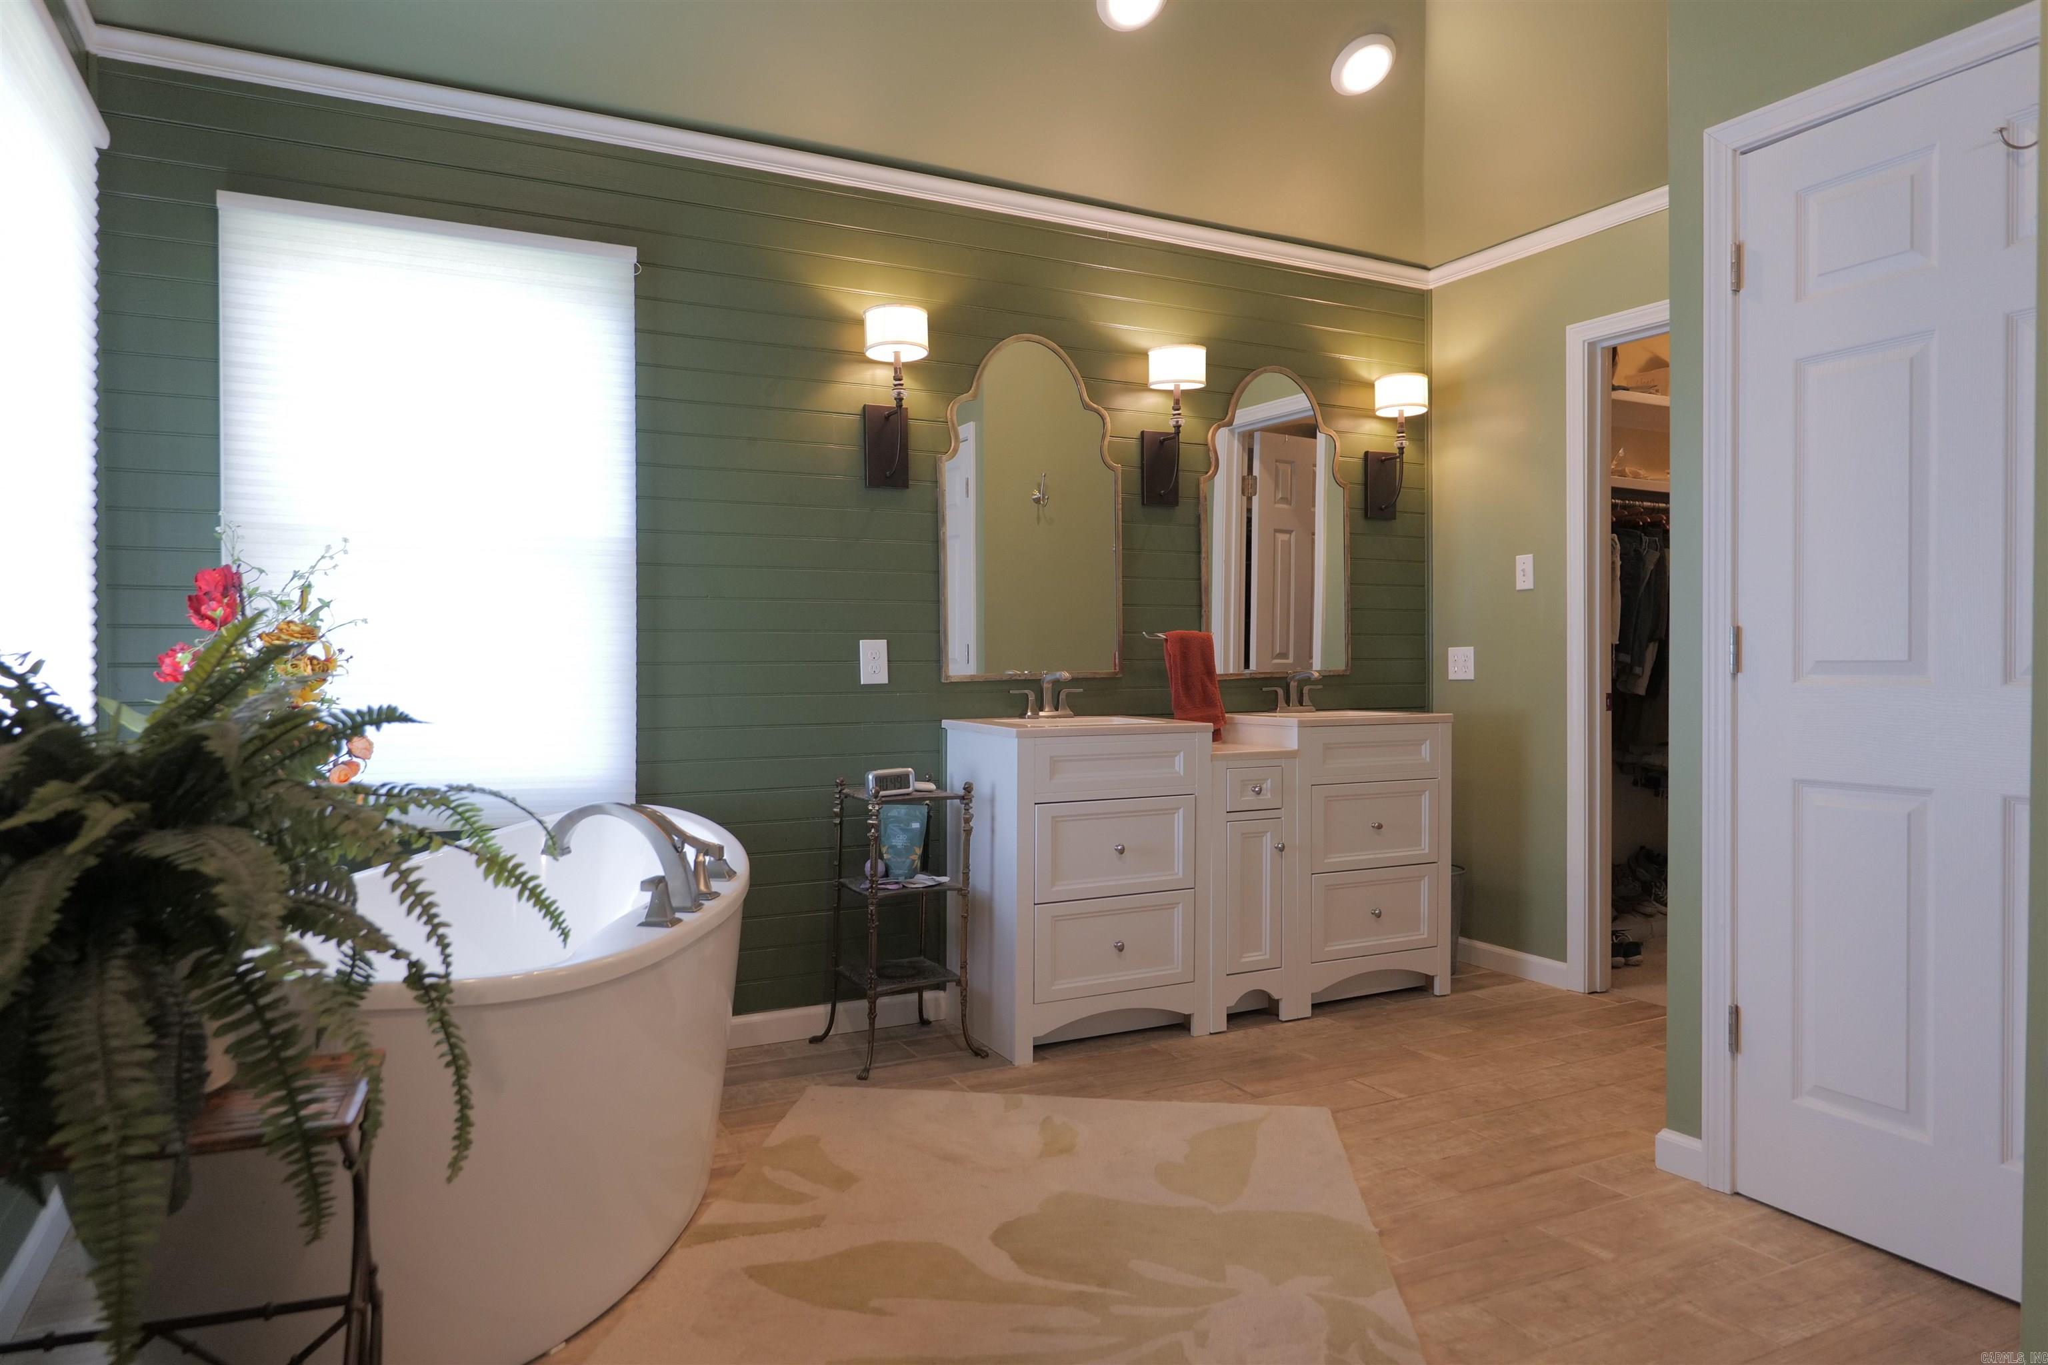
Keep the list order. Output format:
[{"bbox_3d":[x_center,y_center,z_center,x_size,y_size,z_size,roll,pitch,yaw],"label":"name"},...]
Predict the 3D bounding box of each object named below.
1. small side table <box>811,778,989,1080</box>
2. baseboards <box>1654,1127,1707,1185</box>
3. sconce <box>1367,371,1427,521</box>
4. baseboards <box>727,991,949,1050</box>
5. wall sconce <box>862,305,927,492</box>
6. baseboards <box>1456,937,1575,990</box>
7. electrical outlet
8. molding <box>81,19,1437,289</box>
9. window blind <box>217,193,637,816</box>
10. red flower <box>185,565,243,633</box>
[{"bbox_3d":[-0.349,0.632,3.396,0.378,0.731,0.391,-1,1,-27],"label":"small side table"},{"bbox_3d":[1.335,0.958,2.541,0.014,0.082,0.101,-1,1,-27],"label":"baseboards"},{"bbox_3d":[1.287,-0.805,4.333,0.171,0.477,0.204,-1,1,-27],"label":"sconce"},{"bbox_3d":[-0.516,0.955,3.550,0.644,0.082,0.014,-1,1,-27],"label":"baseboards"},{"bbox_3d":[-0.358,-0.789,3.509,0.171,0.477,0.204,-1,1,-27],"label":"wall sconce"},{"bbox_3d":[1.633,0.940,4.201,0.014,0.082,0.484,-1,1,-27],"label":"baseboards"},{"bbox_3d":[-0.428,-0.056,3.589,0.084,0.126,0.008,-1,1,-27],"label":"electrical outlet"},{"bbox_3d":[-0.292,-1.433,3.632,3.964,0.067,0.035,-1,1,-27],"label":"molding"},{"bbox_3d":[-1.419,-0.376,3.063,0.920,1.483,0.057,-1,1,-27],"label":"window blind"},{"bbox_3d":[-1.522,-0.156,2.350,0.100,0.123,0.095,-1,1,-33],"label":"red flower"}]

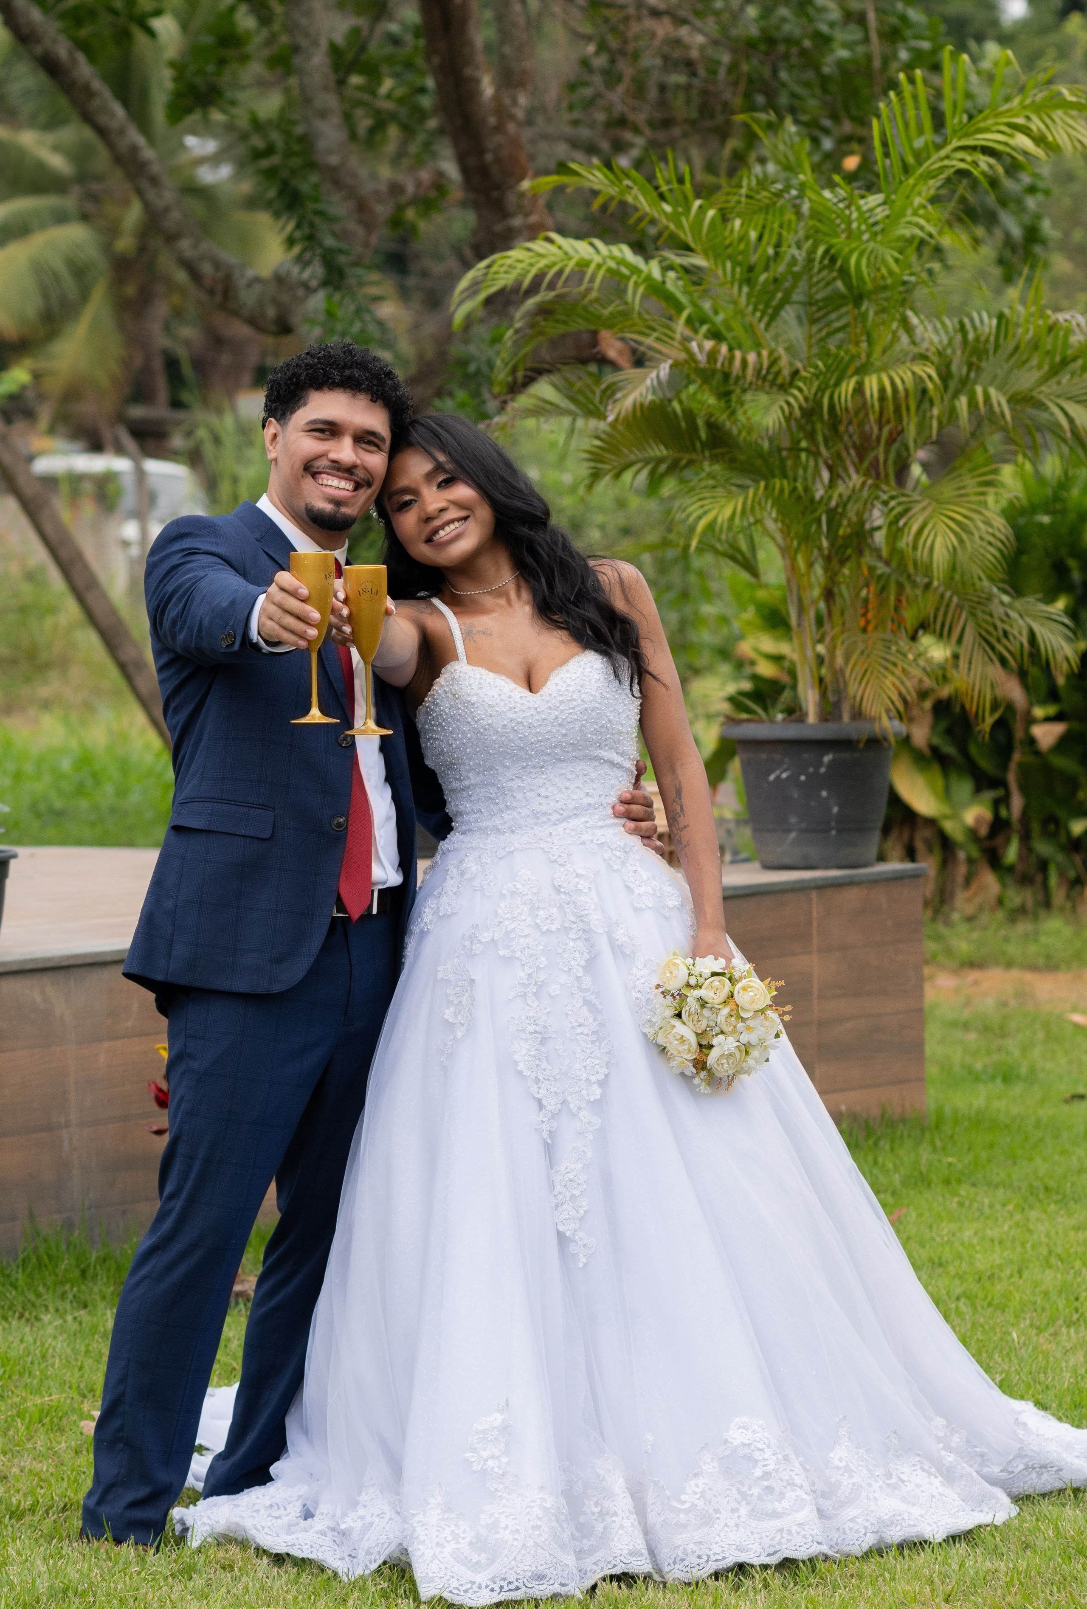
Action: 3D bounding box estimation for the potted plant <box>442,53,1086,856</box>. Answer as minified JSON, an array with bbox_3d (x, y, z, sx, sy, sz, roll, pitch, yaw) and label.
[{"bbox_3d":[0.595,-0.810,13.400,1.600,1.900,1.450,-1,3,0],"label":"potted plant"}]

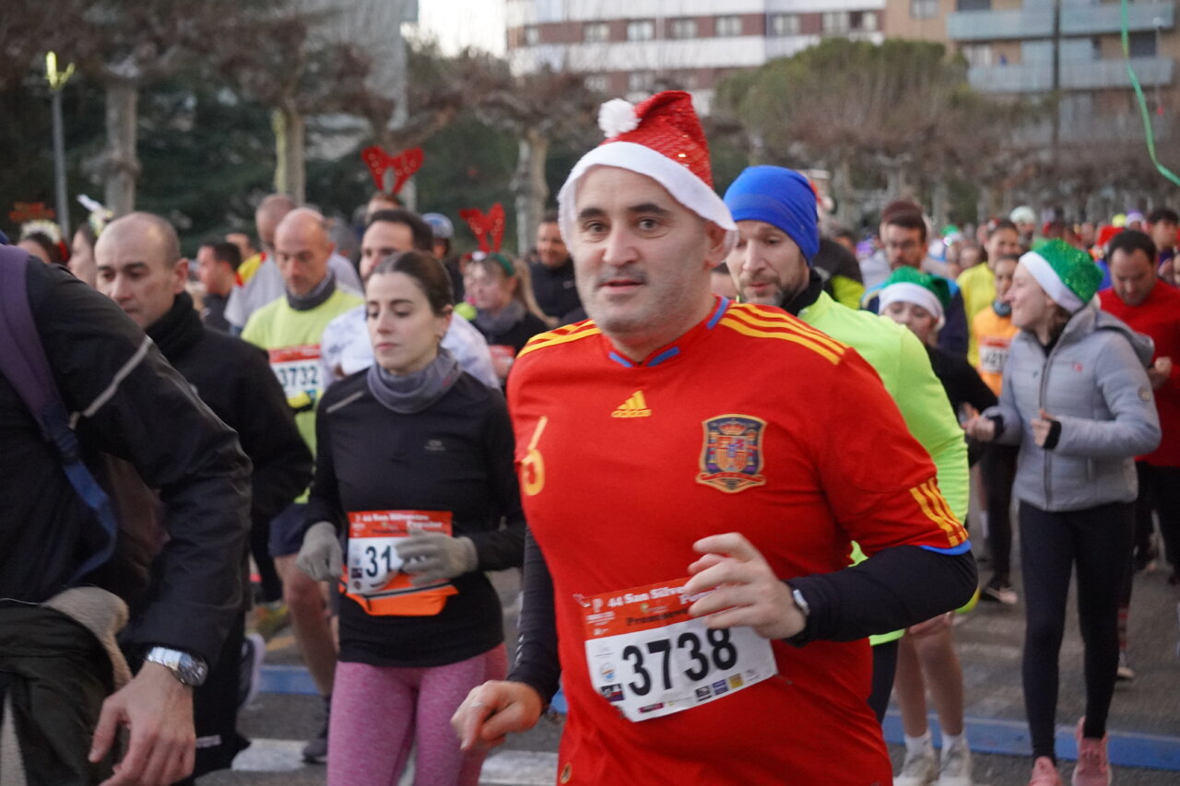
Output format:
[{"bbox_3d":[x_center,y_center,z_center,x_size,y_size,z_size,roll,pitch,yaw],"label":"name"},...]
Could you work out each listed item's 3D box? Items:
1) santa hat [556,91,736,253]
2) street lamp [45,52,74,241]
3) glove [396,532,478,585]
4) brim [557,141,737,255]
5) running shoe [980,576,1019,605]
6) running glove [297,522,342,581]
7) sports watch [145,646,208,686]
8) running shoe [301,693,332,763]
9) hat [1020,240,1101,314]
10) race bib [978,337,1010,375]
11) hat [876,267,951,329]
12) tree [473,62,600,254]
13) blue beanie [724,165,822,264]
[{"bbox_3d":[0.068,-0.267,3.260,0.205,0.190,0.235,1,-9,18],"label":"santa hat"},{"bbox_3d":[-7.241,-2.615,37.000,0.370,4.200,0.330,-3,3,0],"label":"street lamp"},{"bbox_3d":[-0.278,0.301,4.900,0.165,0.100,0.085,-1,4,-22],"label":"glove"},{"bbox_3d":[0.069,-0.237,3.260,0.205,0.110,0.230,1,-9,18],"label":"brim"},{"bbox_3d":[1.799,0.866,11.800,0.095,0.115,0.265,-2,4,-25],"label":"running shoe"},{"bbox_3d":[-0.493,0.289,4.900,0.085,0.110,0.120,1,4,11],"label":"running glove"},{"bbox_3d":[-0.499,0.331,3.250,0.059,0.039,0.064,23,0,37],"label":"sports watch"},{"bbox_3d":[-0.809,1.077,8.466,0.105,0.130,0.290,2,4,24],"label":"running shoe"},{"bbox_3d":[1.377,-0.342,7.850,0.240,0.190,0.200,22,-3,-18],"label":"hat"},{"bbox_3d":[1.788,-0.161,11.700,0.200,0.152,0.020,0,3,10],"label":"race bib"},{"bbox_3d":[0.974,-0.287,8.050,0.205,0.180,0.220,1,4,21],"label":"hat"},{"bbox_3d":[-0.723,-2.525,36.016,1.900,4.000,1.900,1,4,14],"label":"tree"},{"bbox_3d":[0.337,-0.331,5.000,0.180,0.185,0.205,2,4,32],"label":"blue beanie"}]

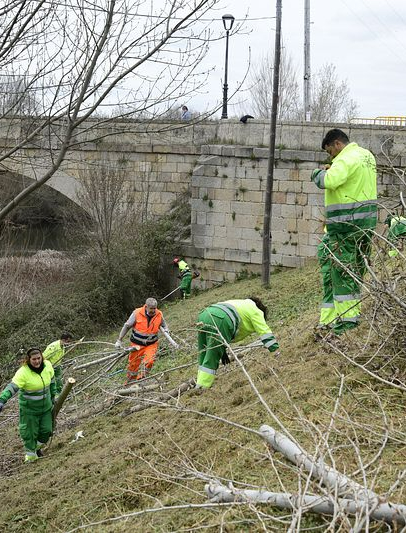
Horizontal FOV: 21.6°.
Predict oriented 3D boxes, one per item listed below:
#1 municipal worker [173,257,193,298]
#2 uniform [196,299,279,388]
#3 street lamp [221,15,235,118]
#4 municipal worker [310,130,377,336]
[{"bbox_3d":[-0.722,0.437,40.500,0.700,1.580,0.560,2,9,5],"label":"municipal worker"},{"bbox_3d":[0.382,0.852,11.800,0.880,0.950,0.560,-3,9,-24],"label":"uniform"},{"bbox_3d":[0.980,-8.085,43.000,0.520,4.300,0.520,1,9,0],"label":"street lamp"},{"bbox_3d":[1.154,-0.237,8.700,0.460,1.520,0.530,6,10,31],"label":"municipal worker"}]

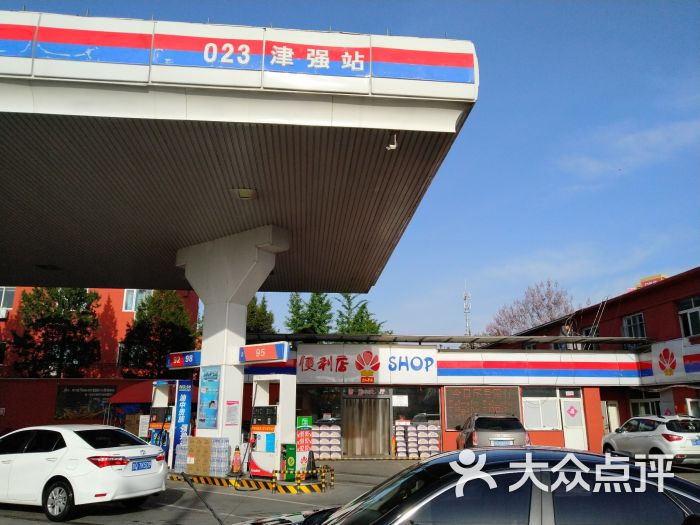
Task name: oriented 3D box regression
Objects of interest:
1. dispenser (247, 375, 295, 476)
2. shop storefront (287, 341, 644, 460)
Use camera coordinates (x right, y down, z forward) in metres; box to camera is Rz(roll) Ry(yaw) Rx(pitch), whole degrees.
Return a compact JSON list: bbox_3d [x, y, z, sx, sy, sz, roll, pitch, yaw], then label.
[{"bbox_3d":[-1.906,4.166,13.996,1.104,2.450,0.580,-11,-19,36],"label":"dispenser"},{"bbox_3d":[4.617,5.830,22.703,13.918,4.306,3.200,1,-16,-2],"label":"shop storefront"}]

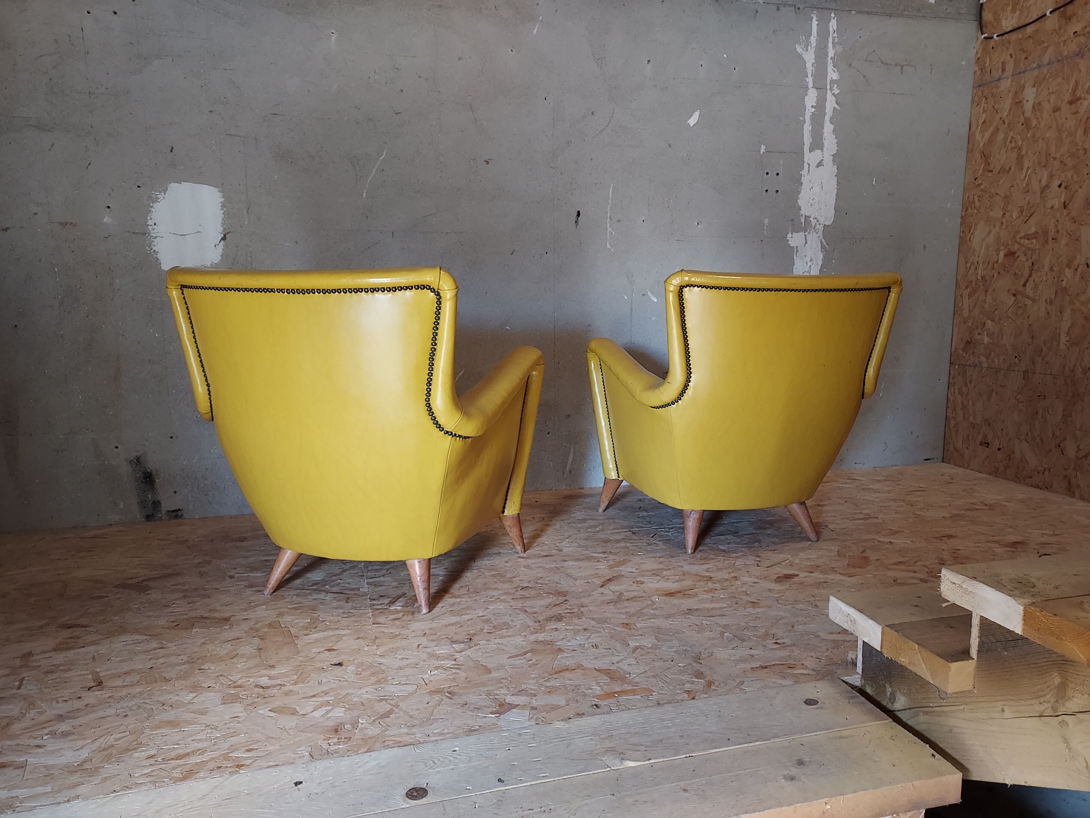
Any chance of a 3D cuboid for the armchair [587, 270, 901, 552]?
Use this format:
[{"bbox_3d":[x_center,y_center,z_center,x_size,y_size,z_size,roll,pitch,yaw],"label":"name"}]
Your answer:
[{"bbox_3d":[0.557,-0.022,2.318,0.708,0.789,0.723,-2,10,-14],"label":"armchair"}]

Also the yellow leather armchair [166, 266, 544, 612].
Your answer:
[{"bbox_3d":[-0.424,0.039,1.931,0.708,0.789,0.723,3,10,15],"label":"yellow leather armchair"}]

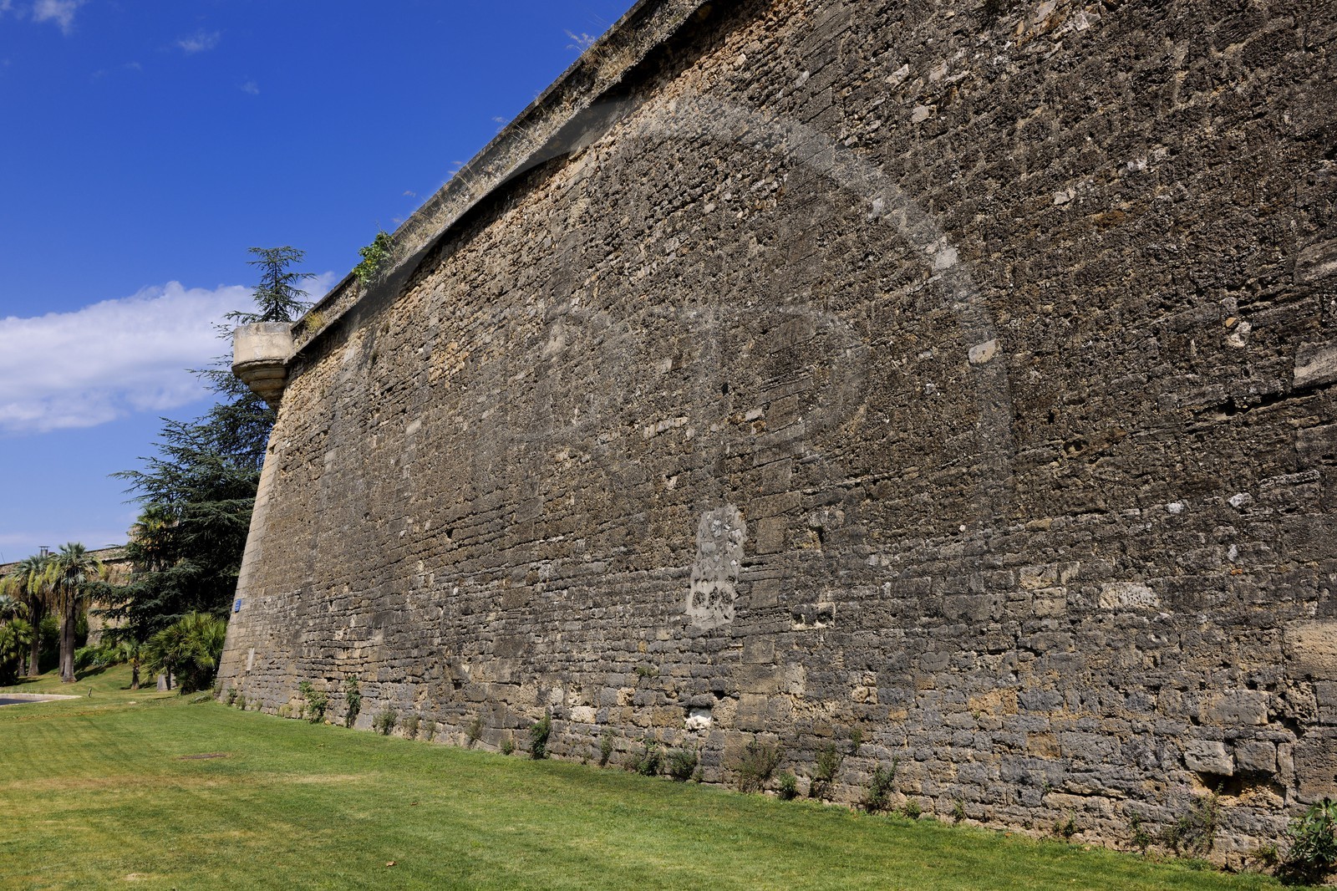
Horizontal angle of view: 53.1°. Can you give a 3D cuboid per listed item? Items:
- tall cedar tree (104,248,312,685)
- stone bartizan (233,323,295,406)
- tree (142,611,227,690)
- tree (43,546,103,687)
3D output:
[{"bbox_3d":[-20.071,0.809,60.672,10.800,19.970,10.500,-1,-9,0],"label":"tall cedar tree"},{"bbox_3d":[-15.494,-3.105,51.162,2.300,3.230,2.300,-4,-10,21],"label":"stone bartizan"},{"bbox_3d":[-19.441,8.308,53.902,3.400,3.120,3.200,-1,-9,0],"label":"tree"},{"bbox_3d":[-29.188,8.220,65.581,3.000,6.720,3.000,-1,-9,0],"label":"tree"}]

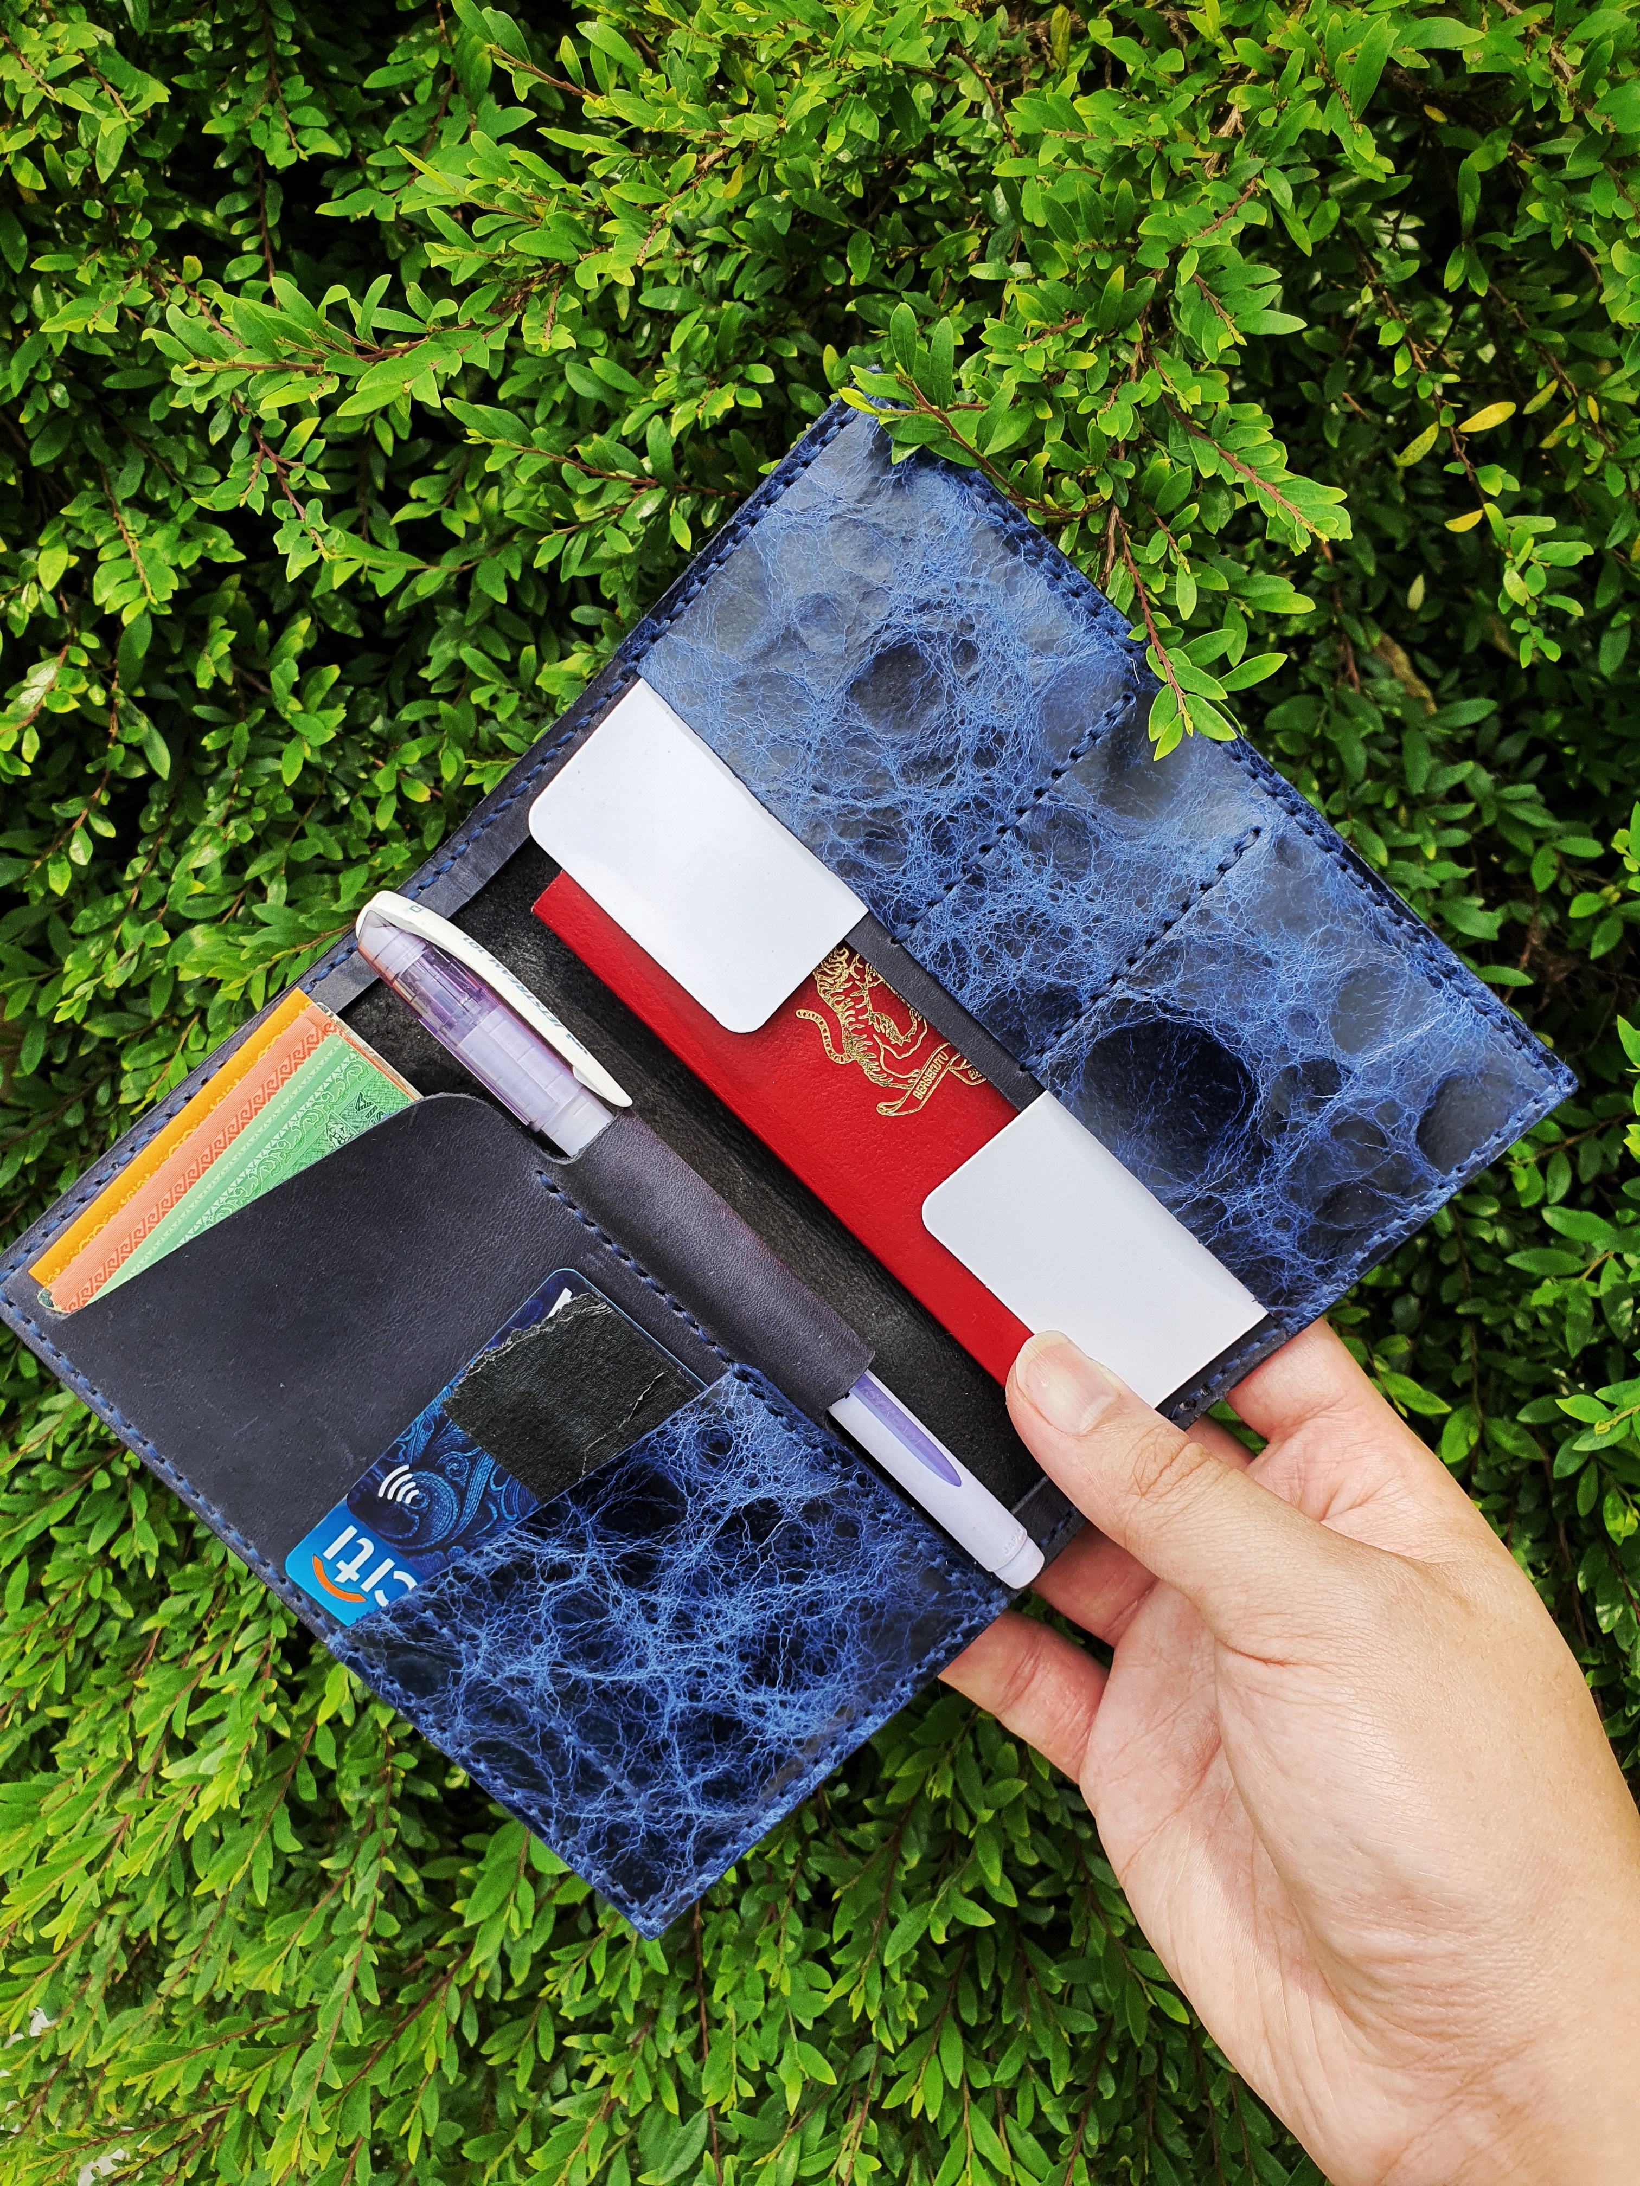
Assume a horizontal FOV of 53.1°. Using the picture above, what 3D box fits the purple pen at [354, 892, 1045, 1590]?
[{"bbox_3d":[-0.018,0.024,0.263,0.015,0.151,0.013,-45,3,3],"label":"purple pen"}]

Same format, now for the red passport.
[{"bbox_3d":[0.029,-0.017,0.266,0.125,0.088,0.005,46,9,-3],"label":"red passport"}]

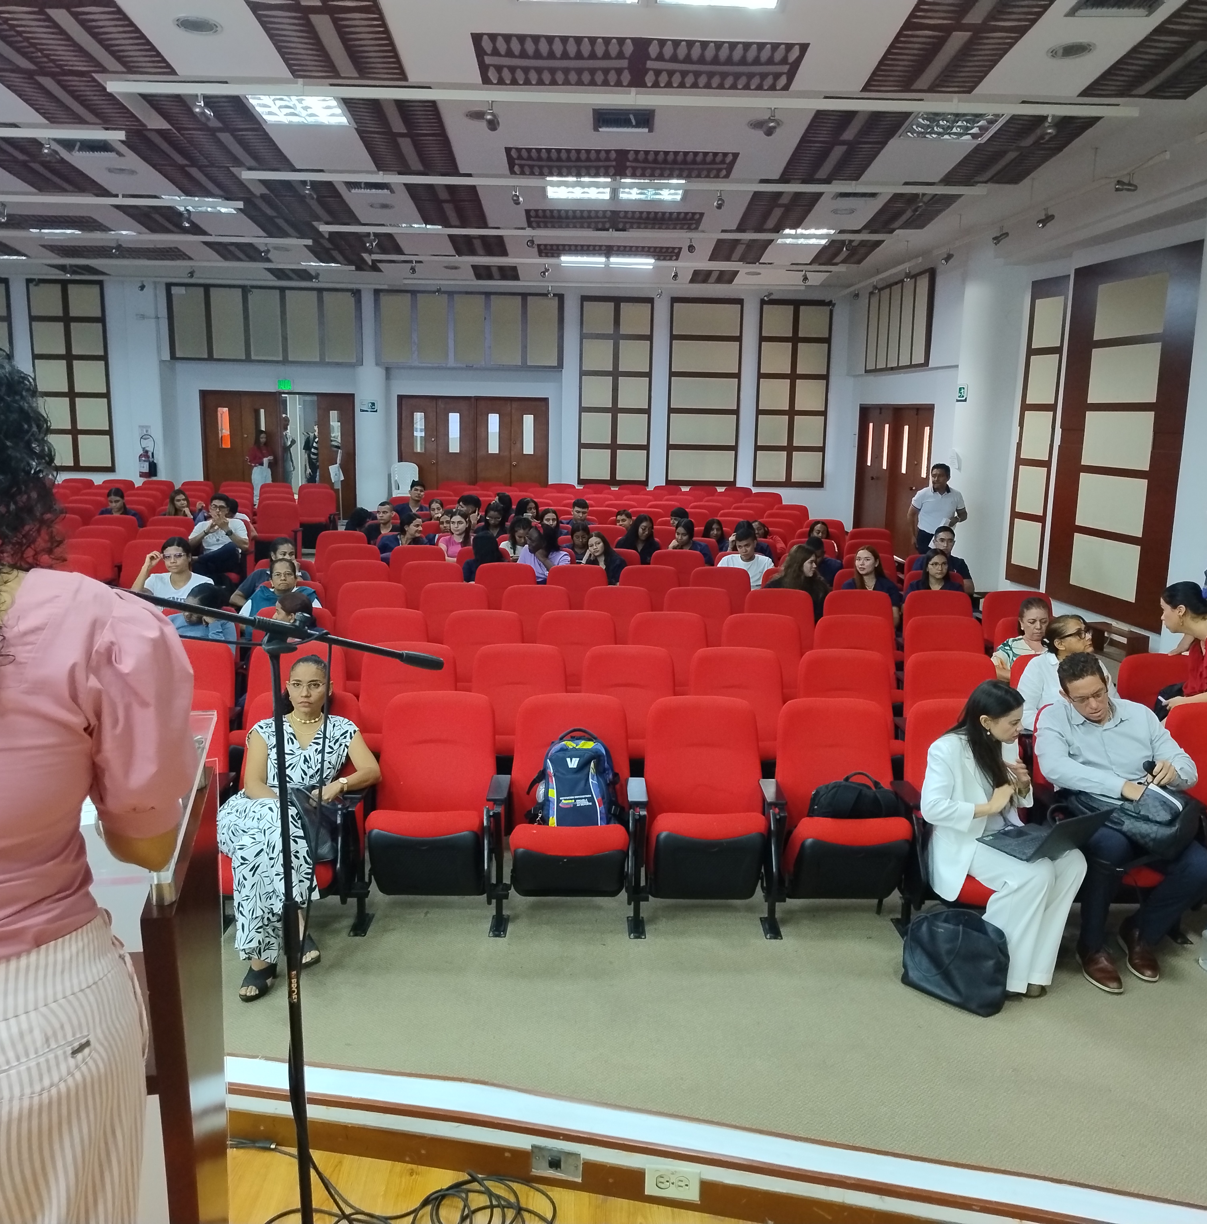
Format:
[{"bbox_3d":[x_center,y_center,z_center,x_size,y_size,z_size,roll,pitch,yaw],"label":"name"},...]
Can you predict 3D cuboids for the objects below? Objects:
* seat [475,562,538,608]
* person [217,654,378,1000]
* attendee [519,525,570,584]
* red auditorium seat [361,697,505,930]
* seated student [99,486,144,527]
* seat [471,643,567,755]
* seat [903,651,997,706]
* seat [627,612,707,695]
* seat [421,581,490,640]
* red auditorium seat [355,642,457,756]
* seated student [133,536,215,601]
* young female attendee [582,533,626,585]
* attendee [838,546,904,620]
[{"bbox_3d":[-0.757,0.141,8.558,0.560,0.950,0.600,1,10,0],"label":"seat"},{"bbox_3d":[-1.178,0.779,4.441,0.550,1.120,0.860,1,10,2],"label":"person"},{"bbox_3d":[-0.504,-0.139,9.118,0.470,1.100,0.720,2,11,6],"label":"attendee"},{"bbox_3d":[-0.709,0.831,4.739,0.575,0.900,0.640,1,10,-1],"label":"red auditorium seat"},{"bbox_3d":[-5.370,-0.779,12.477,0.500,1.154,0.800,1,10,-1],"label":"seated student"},{"bbox_3d":[-0.445,0.665,5.744,0.560,0.920,0.600,1,10,-1],"label":"seat"},{"bbox_3d":[1.840,0.692,5.783,0.575,0.900,0.640,1,10,-1],"label":"seat"},{"bbox_3d":[0.387,0.474,6.514,0.570,0.880,0.620,1,10,-2],"label":"seat"},{"bbox_3d":[-1.006,0.274,7.441,0.570,0.876,0.620,1,10,-2],"label":"seat"},{"bbox_3d":[-1.015,0.645,5.740,0.575,0.900,0.640,1,10,-1],"label":"red auditorium seat"},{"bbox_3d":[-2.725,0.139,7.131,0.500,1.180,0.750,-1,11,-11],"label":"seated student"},{"bbox_3d":[-0.010,-0.115,9.117,0.480,1.060,0.720,1,11,-1],"label":"young female attendee"},{"bbox_3d":[1.978,0.111,8.341,0.480,1.180,0.750,1,10,0],"label":"attendee"}]

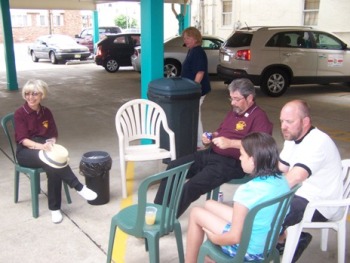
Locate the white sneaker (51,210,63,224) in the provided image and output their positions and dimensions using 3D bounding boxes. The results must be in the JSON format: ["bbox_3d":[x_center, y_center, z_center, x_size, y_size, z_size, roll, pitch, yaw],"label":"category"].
[{"bbox_3d":[-1.016,0.700,3.294,0.095,0.096,0.255,-6,16,-24],"label":"white sneaker"}]

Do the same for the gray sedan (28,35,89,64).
[{"bbox_3d":[-6.231,-4.422,20.516,1.770,1.410,4.650,-10,18,-37],"label":"gray sedan"}]

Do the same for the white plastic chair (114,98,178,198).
[{"bbox_3d":[-0.312,0.159,3.879,0.560,0.880,0.590,-2,15,-12],"label":"white plastic chair"}]

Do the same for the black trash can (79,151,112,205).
[{"bbox_3d":[-0.727,0.443,3.607,0.275,0.450,0.275,1,14,0],"label":"black trash can"}]

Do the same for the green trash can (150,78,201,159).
[{"bbox_3d":[0.002,-0.144,4.791,0.540,1.030,0.540,-8,17,-31],"label":"green trash can"}]

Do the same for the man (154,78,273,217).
[{"bbox_3d":[0.282,0.185,3.119,1.000,1.220,0.570,-5,16,-23],"label":"man"}]

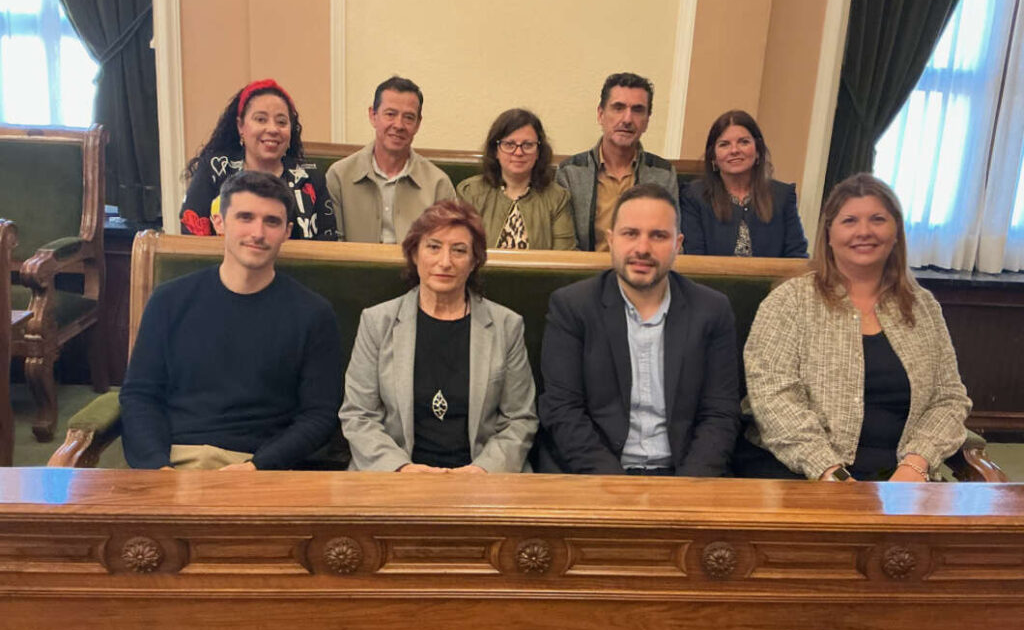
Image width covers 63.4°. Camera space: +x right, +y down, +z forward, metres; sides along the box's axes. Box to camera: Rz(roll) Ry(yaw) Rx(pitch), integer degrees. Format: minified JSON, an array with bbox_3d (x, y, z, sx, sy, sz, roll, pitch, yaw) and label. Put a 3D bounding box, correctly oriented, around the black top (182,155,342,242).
[{"bbox_3d":[-0.822,-0.253,2.711,0.487,0.530,0.350,-2,15,-18],"label":"black top"}]

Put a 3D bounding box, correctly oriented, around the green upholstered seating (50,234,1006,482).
[{"bbox_3d":[0.062,0.377,2.145,2.160,1.045,0.640,2,14,-4],"label":"green upholstered seating"}]

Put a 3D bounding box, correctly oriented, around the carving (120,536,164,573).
[{"bbox_3d":[-0.602,0.390,1.348,0.062,0.060,0.023,2,14,-4],"label":"carving"}]

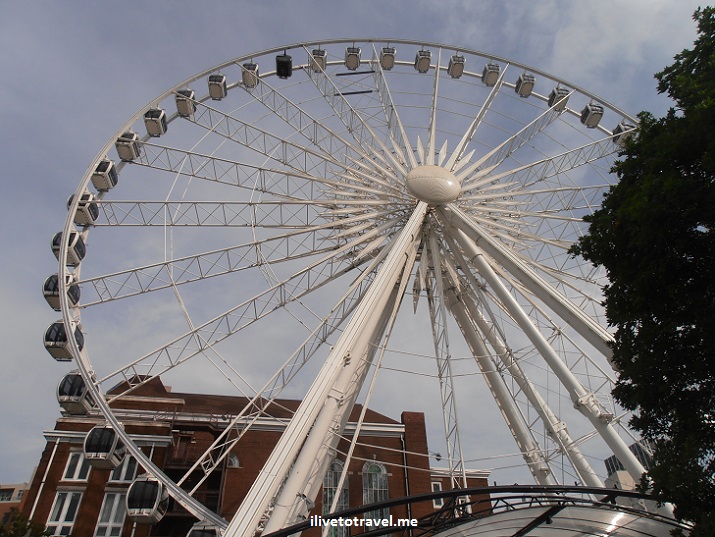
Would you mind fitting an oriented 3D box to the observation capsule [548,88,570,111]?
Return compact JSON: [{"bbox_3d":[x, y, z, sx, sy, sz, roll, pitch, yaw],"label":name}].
[{"bbox_3d":[23.348,-19.750,57.574,1.900,2.080,1.620,2,-39,-4],"label":"observation capsule"}]

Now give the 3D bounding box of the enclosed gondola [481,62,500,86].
[{"bbox_3d":[16.116,-23.493,60.266,1.803,1.917,1.761,2,-39,-5],"label":"enclosed gondola"}]

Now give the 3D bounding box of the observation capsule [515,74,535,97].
[{"bbox_3d":[19.863,-21.774,58.827,1.900,2.080,1.620,2,-39,-4],"label":"observation capsule"}]

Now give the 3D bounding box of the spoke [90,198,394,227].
[{"bbox_3d":[-8.862,-4.490,41.660,25.760,0.450,3.000,0,-39,-7],"label":"spoke"}]

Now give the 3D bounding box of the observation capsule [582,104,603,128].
[{"bbox_3d":[26.443,-17.361,55.984,1.900,2.080,1.620,2,-39,-4],"label":"observation capsule"}]

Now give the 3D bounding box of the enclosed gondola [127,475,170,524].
[{"bbox_3d":[-11.370,12.525,26.930,1.700,2.080,1.880,2,-39,-5],"label":"enclosed gondola"}]

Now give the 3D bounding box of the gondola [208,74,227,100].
[{"bbox_3d":[-15.060,-19.540,53.682,1.803,1.917,1.761,2,-39,-5],"label":"gondola"}]

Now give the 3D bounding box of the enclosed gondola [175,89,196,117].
[{"bbox_3d":[-17.326,-16.845,50.339,1.700,2.080,1.880,2,-39,-5],"label":"enclosed gondola"}]

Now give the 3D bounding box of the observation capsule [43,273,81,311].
[{"bbox_3d":[-20.783,1.586,34.902,1.700,2.080,1.880,2,-39,-5],"label":"observation capsule"}]

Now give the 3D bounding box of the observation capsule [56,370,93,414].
[{"bbox_3d":[-17.089,7.568,30.402,1.700,2.080,1.880,2,-39,-5],"label":"observation capsule"}]

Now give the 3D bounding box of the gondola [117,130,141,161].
[{"bbox_3d":[-20.889,-11.219,45.335,1.700,2.080,1.880,2,-39,-5],"label":"gondola"}]

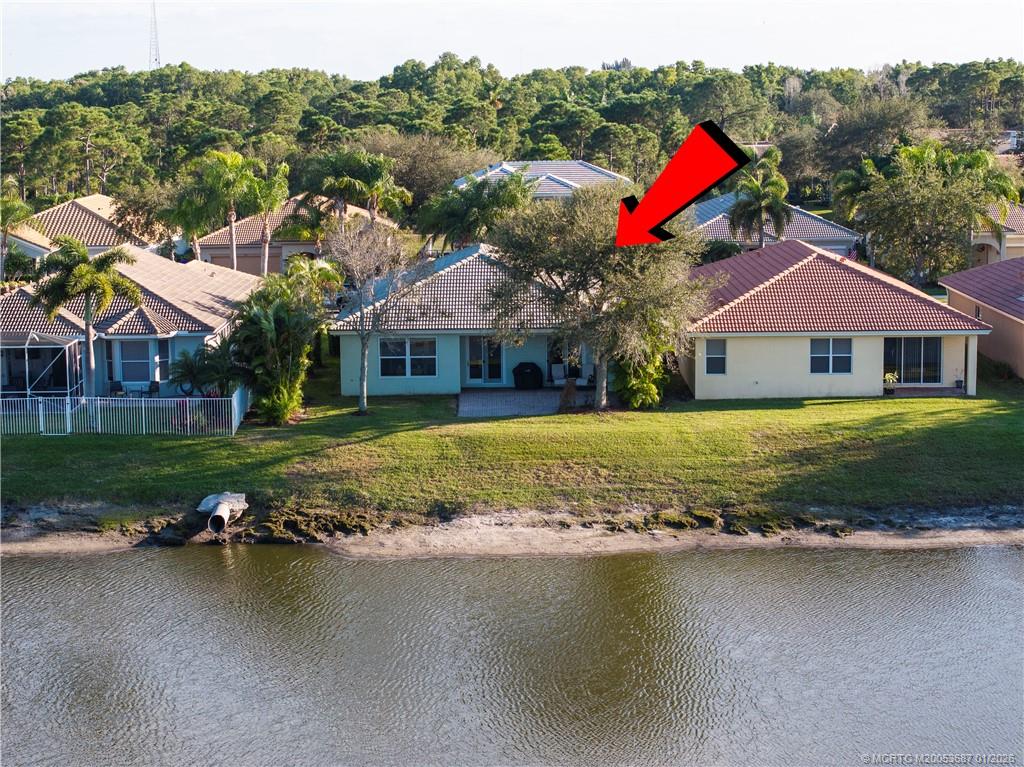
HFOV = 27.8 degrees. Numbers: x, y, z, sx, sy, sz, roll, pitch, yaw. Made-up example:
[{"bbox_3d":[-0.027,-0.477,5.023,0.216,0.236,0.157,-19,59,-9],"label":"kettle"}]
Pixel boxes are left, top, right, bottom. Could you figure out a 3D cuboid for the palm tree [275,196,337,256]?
[{"bbox_3d":[-13.672,-8.938,137.144,4.100,6.890,4.000,0,8,0],"label":"palm tree"}]

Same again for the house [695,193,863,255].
[{"bbox_3d":[18.046,-10.995,152.202,13.200,6.050,19.500,0,8,0],"label":"house"}]

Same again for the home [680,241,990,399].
[{"bbox_3d":[14.440,-3.708,101.630,13.300,6.050,21.500,0,8,0],"label":"home"}]

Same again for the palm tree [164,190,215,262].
[{"bbox_3d":[-20.878,-8.909,134.459,3.240,7.240,3.240,-1,9,0],"label":"palm tree"}]

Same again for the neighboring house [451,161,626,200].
[{"bbox_3d":[3.456,-20.383,217.606,19.500,6.400,17.000,0,8,0],"label":"neighboring house"}]

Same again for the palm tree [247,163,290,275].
[{"bbox_3d":[-15.018,-9.056,128.309,2.719,9.247,2.719,-1,9,0],"label":"palm tree"}]

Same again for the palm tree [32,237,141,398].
[{"bbox_3d":[-17.967,-2.137,87.886,4.567,8.216,4.567,-1,9,0],"label":"palm tree"}]

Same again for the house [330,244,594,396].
[{"bbox_3d":[-1.546,-3.809,103.461,13.100,6.000,21.500,0,8,0],"label":"house"}]

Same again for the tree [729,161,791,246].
[{"bbox_3d":[16.232,-10.128,135.356,4.174,8.611,4.174,-1,9,0],"label":"tree"}]

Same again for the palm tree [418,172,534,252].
[{"bbox_3d":[-2.272,-8.668,128.071,6.600,8.740,6.300,0,8,0],"label":"palm tree"}]

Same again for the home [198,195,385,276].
[{"bbox_3d":[-14.905,-10.945,151.822,13.800,5.950,16.000,-1,9,0],"label":"home"}]

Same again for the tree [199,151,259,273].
[{"bbox_3d":[-18.146,-10.034,133.964,4.300,10.040,4.300,0,8,0],"label":"tree"}]

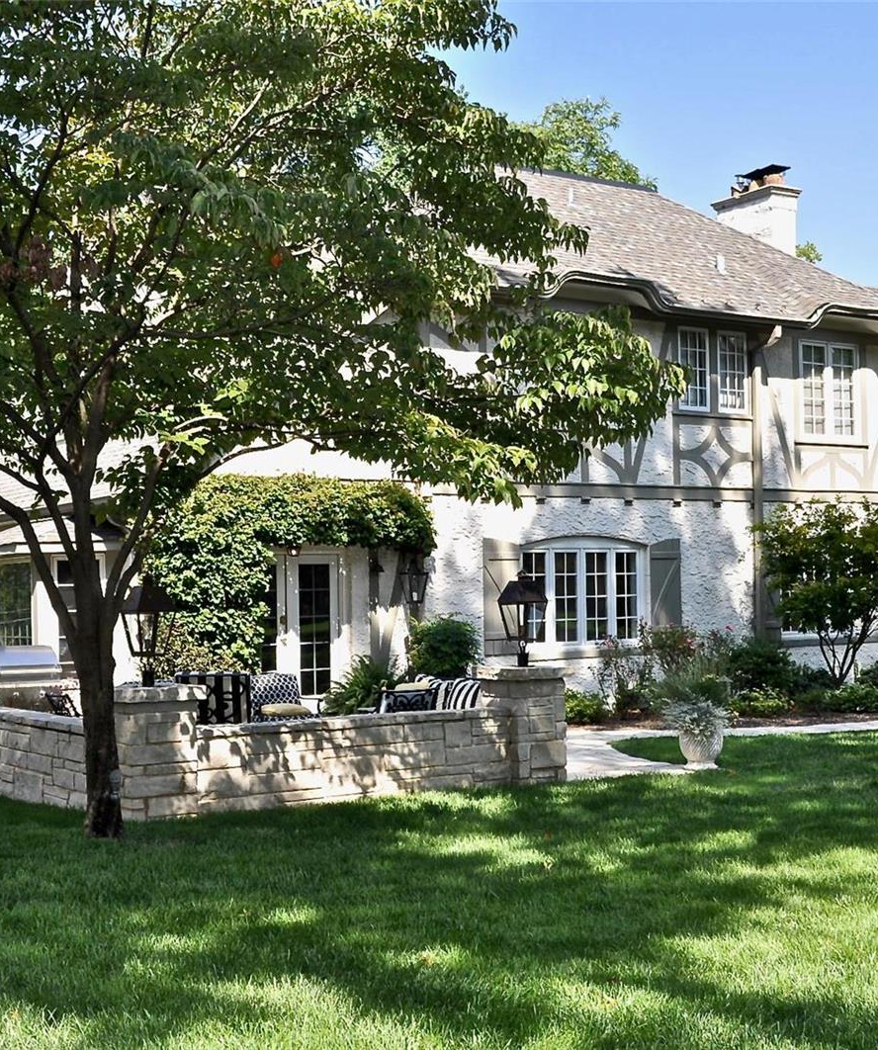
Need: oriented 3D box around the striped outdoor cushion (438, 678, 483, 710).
[{"bbox_3d":[0.181,1.539,14.000,0.180,0.420,0.460,18,-12,-31],"label":"striped outdoor cushion"}]

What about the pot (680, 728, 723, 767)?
[{"bbox_3d":[2.394,2.028,14.400,0.410,0.380,0.410,-1,-2,0],"label":"pot"}]

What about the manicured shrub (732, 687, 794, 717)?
[{"bbox_3d":[3.968,2.185,19.400,0.740,0.380,0.660,1,-3,-33],"label":"manicured shrub"}]

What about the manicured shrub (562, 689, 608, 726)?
[{"bbox_3d":[1.693,2.173,18.900,0.650,0.440,0.620,0,-2,-35],"label":"manicured shrub"}]

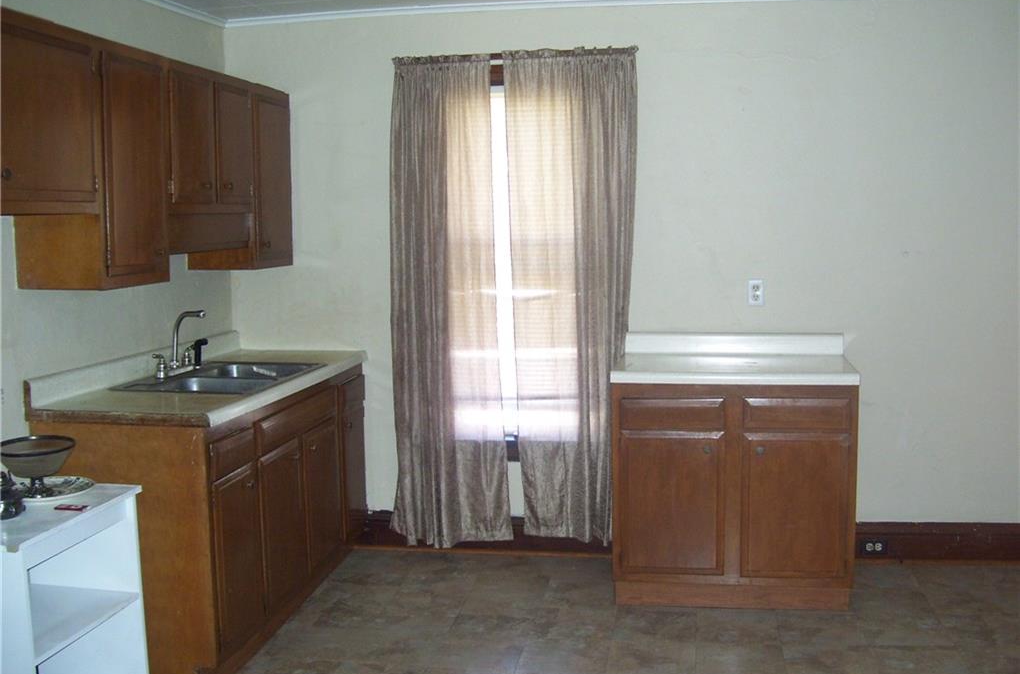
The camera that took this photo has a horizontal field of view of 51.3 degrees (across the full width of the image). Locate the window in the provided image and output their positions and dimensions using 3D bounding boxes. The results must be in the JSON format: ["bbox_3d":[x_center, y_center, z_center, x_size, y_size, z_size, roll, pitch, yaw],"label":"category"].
[{"bbox_3d":[0.023,-0.331,4.782,0.576,1.658,0.099,0,6,8],"label":"window"}]

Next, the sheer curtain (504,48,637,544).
[{"bbox_3d":[0.279,-0.151,4.656,0.571,2.185,0.109,0,6,8],"label":"sheer curtain"}]

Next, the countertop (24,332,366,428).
[{"bbox_3d":[-1.103,0.125,4.127,0.626,0.141,1.669,0,6,8],"label":"countertop"}]

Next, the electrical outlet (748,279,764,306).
[{"bbox_3d":[1.072,-0.191,4.616,0.070,0.113,0.010,0,6,8],"label":"electrical outlet"}]

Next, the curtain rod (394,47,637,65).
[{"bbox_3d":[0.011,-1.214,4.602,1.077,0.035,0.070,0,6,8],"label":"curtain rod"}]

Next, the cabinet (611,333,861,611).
[{"bbox_3d":[0.894,0.523,4.281,0.908,1.018,0.613,0,6,11],"label":"cabinet"}]

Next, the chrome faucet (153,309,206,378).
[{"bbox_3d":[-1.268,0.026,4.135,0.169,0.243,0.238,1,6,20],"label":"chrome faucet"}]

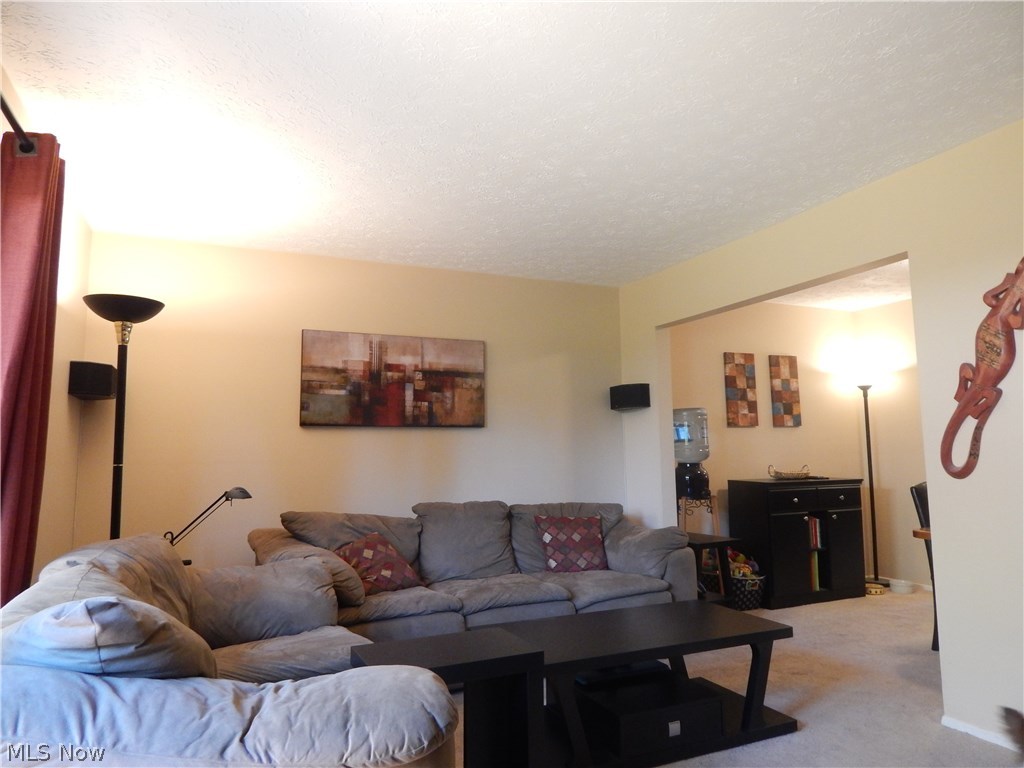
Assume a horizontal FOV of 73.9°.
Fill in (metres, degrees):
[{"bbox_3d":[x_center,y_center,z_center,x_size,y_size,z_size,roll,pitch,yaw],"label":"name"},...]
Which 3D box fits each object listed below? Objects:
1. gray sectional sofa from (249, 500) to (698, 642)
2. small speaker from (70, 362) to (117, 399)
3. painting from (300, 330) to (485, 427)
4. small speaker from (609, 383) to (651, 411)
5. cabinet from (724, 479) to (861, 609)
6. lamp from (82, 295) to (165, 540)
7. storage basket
[{"bbox_3d":[-0.198,1.150,4.118,2.500,0.860,0.970,2,-7,-24],"label":"gray sectional sofa"},{"bbox_3d":[-2.205,-0.015,3.576,0.175,0.162,0.265,-3,-7,25],"label":"small speaker"},{"bbox_3d":[-0.765,-0.018,4.550,1.240,0.610,0.035,2,-7,-24],"label":"painting"},{"bbox_3d":[0.866,0.098,5.004,0.280,0.162,0.180,-3,-7,25],"label":"small speaker"},{"bbox_3d":[2.271,1.228,5.403,1.020,0.918,0.430,2,-7,-24],"label":"cabinet"},{"bbox_3d":[-1.705,0.548,2.910,0.315,1.830,0.315,2,-7,-24],"label":"lamp"},{"bbox_3d":[1.667,1.545,5.089,0.320,0.235,0.290,2,-7,-24],"label":"storage basket"}]

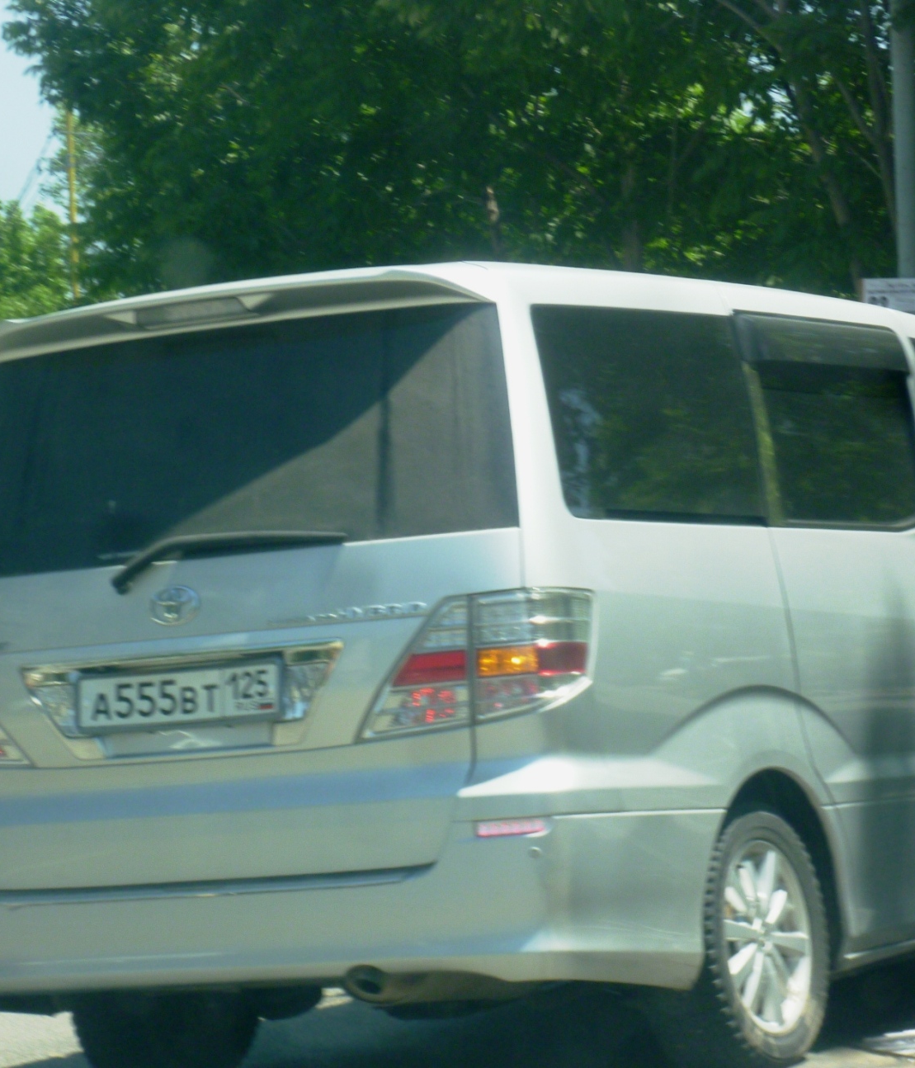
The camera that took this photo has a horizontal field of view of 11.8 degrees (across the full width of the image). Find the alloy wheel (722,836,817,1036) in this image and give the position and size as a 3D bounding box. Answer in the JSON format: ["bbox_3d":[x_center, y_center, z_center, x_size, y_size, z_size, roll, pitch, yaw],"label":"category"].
[{"bbox_3d":[0.636,0.930,10.206,0.180,0.455,0.455,-6,-3,29],"label":"alloy wheel"}]

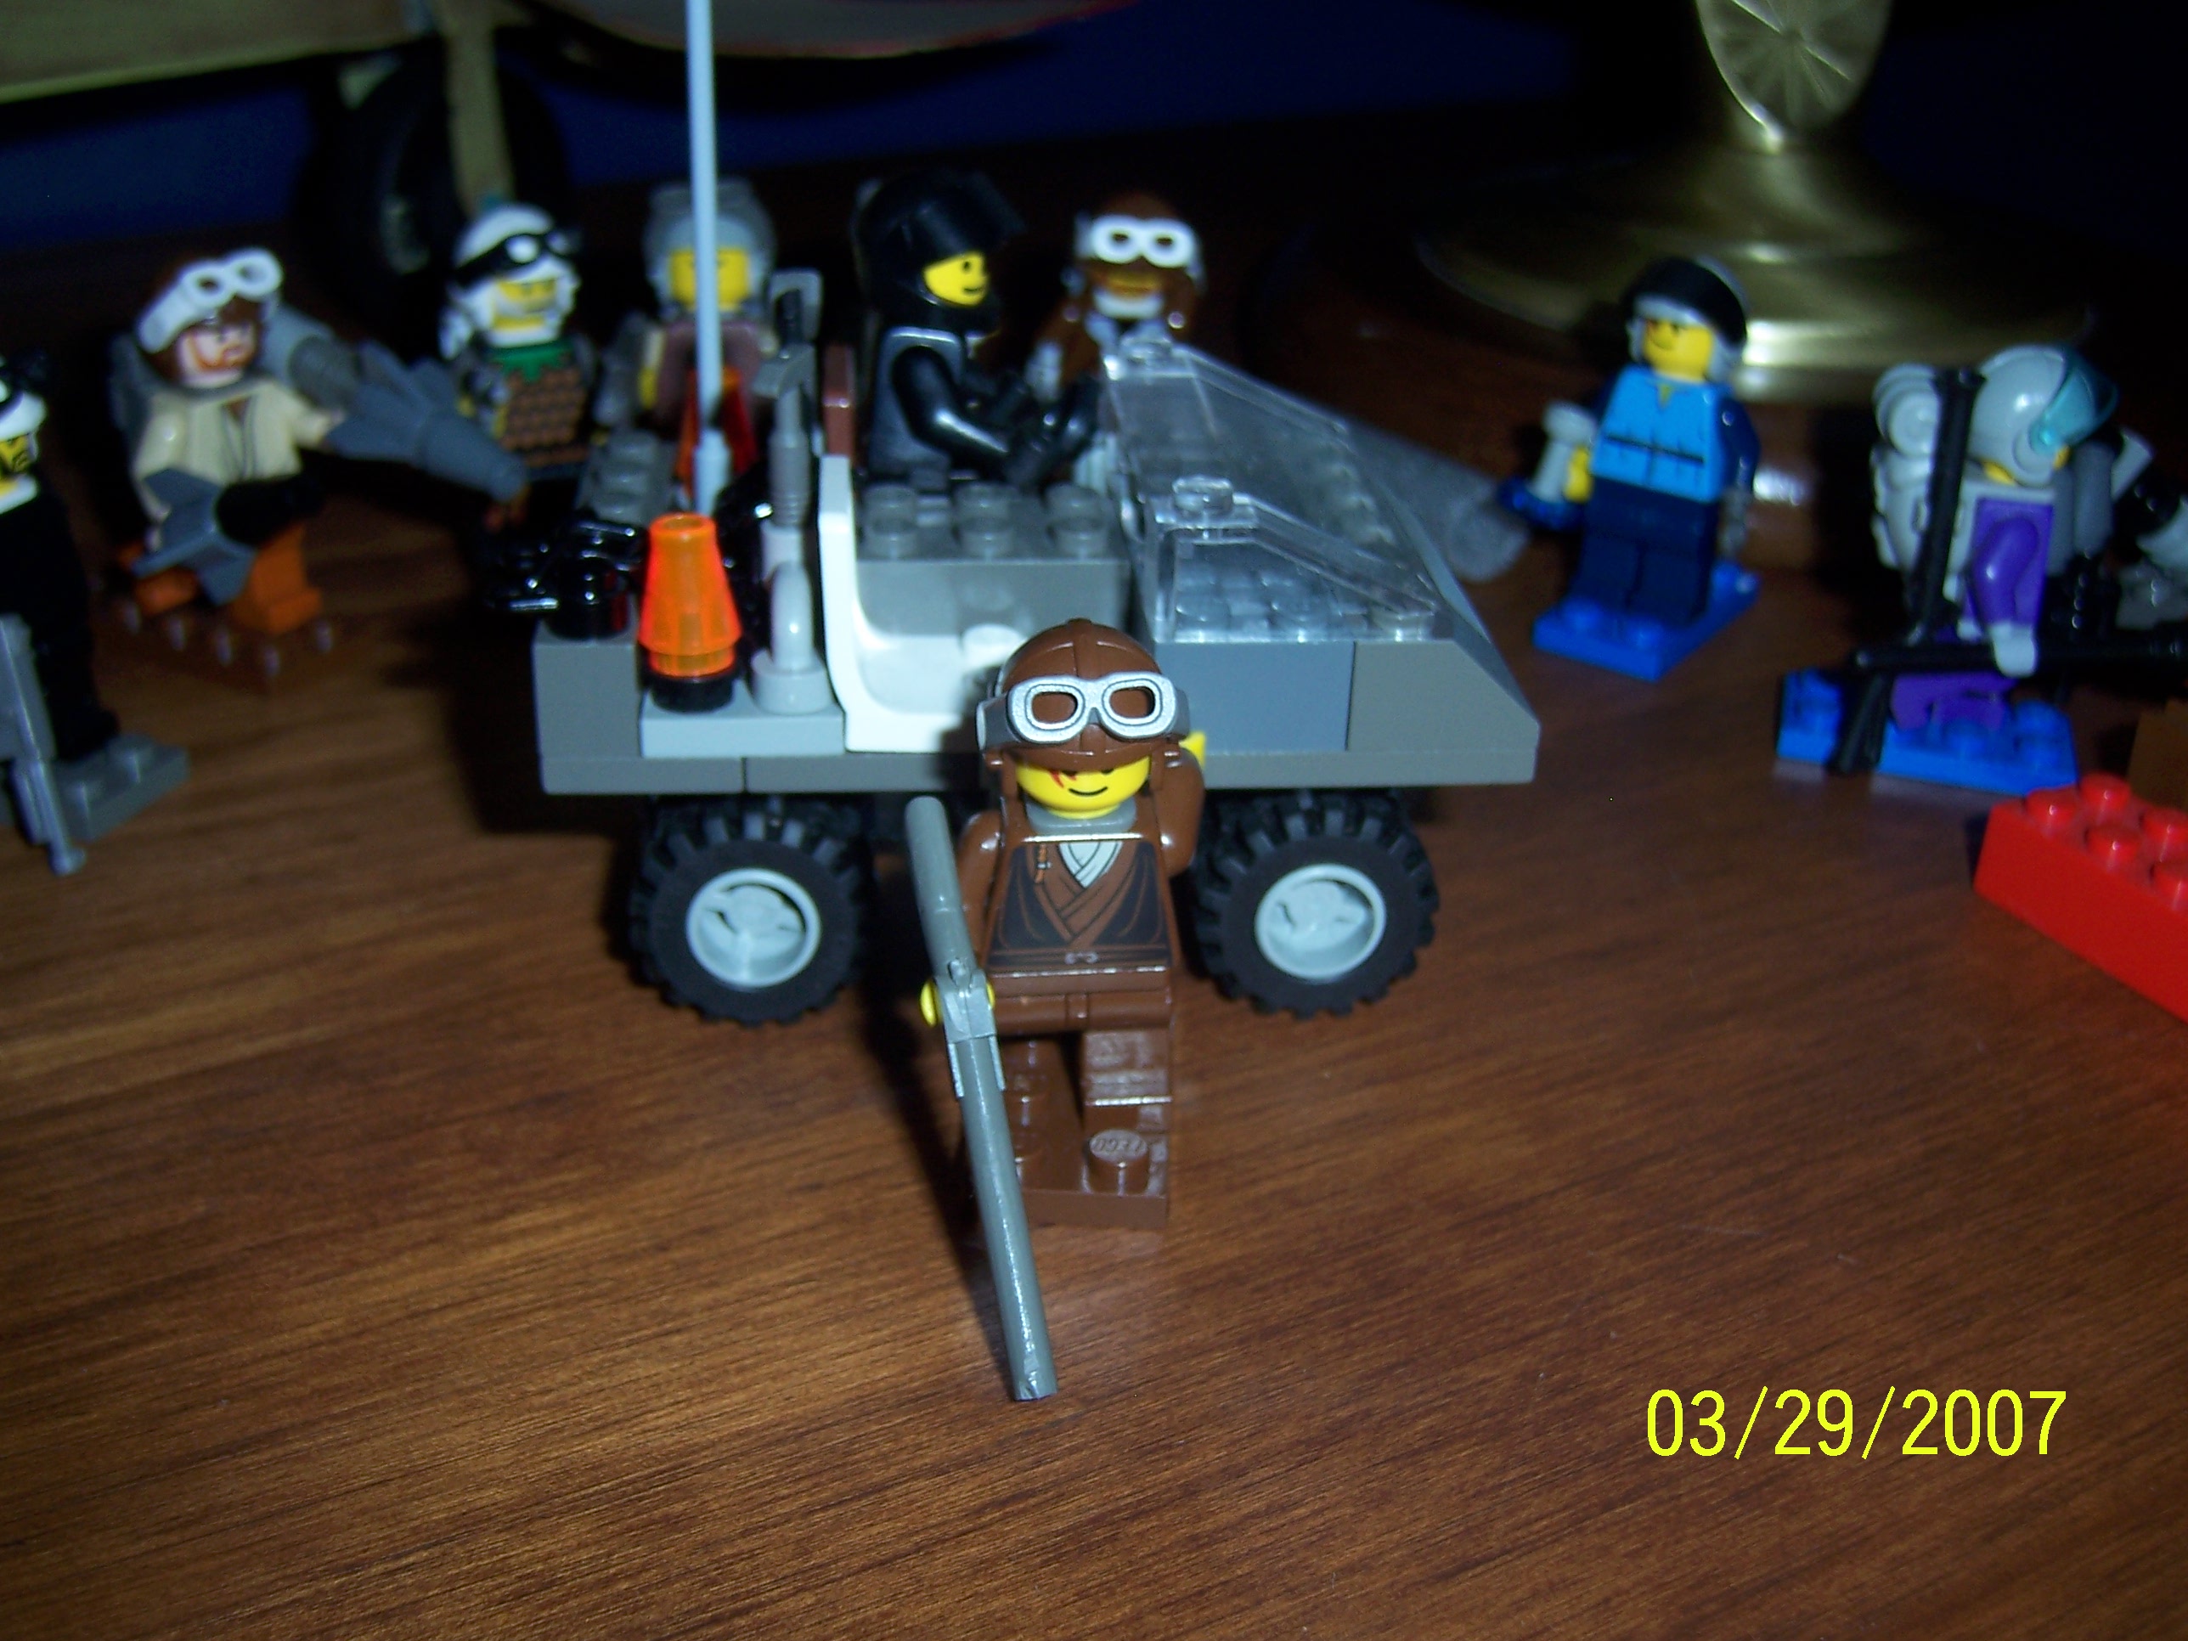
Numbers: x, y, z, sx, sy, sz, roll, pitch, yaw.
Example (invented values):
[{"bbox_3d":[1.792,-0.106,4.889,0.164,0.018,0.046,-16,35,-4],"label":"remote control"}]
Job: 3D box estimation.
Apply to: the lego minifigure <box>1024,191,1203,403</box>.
[{"bbox_3d":[0.004,-0.056,0.288,0.023,0.045,0.020,0,27,-5],"label":"lego minifigure"}]

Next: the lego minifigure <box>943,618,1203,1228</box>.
[{"bbox_3d":[-0.002,0.004,0.173,0.020,0.045,0.026,1,27,-2],"label":"lego minifigure"}]

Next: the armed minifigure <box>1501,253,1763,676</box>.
[{"bbox_3d":[0.068,-0.045,0.271,0.023,0.046,0.031,21,33,32],"label":"armed minifigure"}]

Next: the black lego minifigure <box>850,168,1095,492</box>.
[{"bbox_3d":[-0.011,-0.042,0.207,0.021,0.035,0.023,-1,28,-5],"label":"black lego minifigure"}]

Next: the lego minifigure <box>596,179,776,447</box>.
[{"bbox_3d":[-0.049,-0.054,0.279,0.023,0.048,0.020,-3,28,-10],"label":"lego minifigure"}]

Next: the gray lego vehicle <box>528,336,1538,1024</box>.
[{"bbox_3d":[-0.006,-0.015,0.204,0.080,0.051,0.048,-1,28,-5],"label":"gray lego vehicle"}]

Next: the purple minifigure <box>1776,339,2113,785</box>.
[{"bbox_3d":[0.093,-0.028,0.240,0.033,0.046,0.021,12,29,18],"label":"purple minifigure"}]

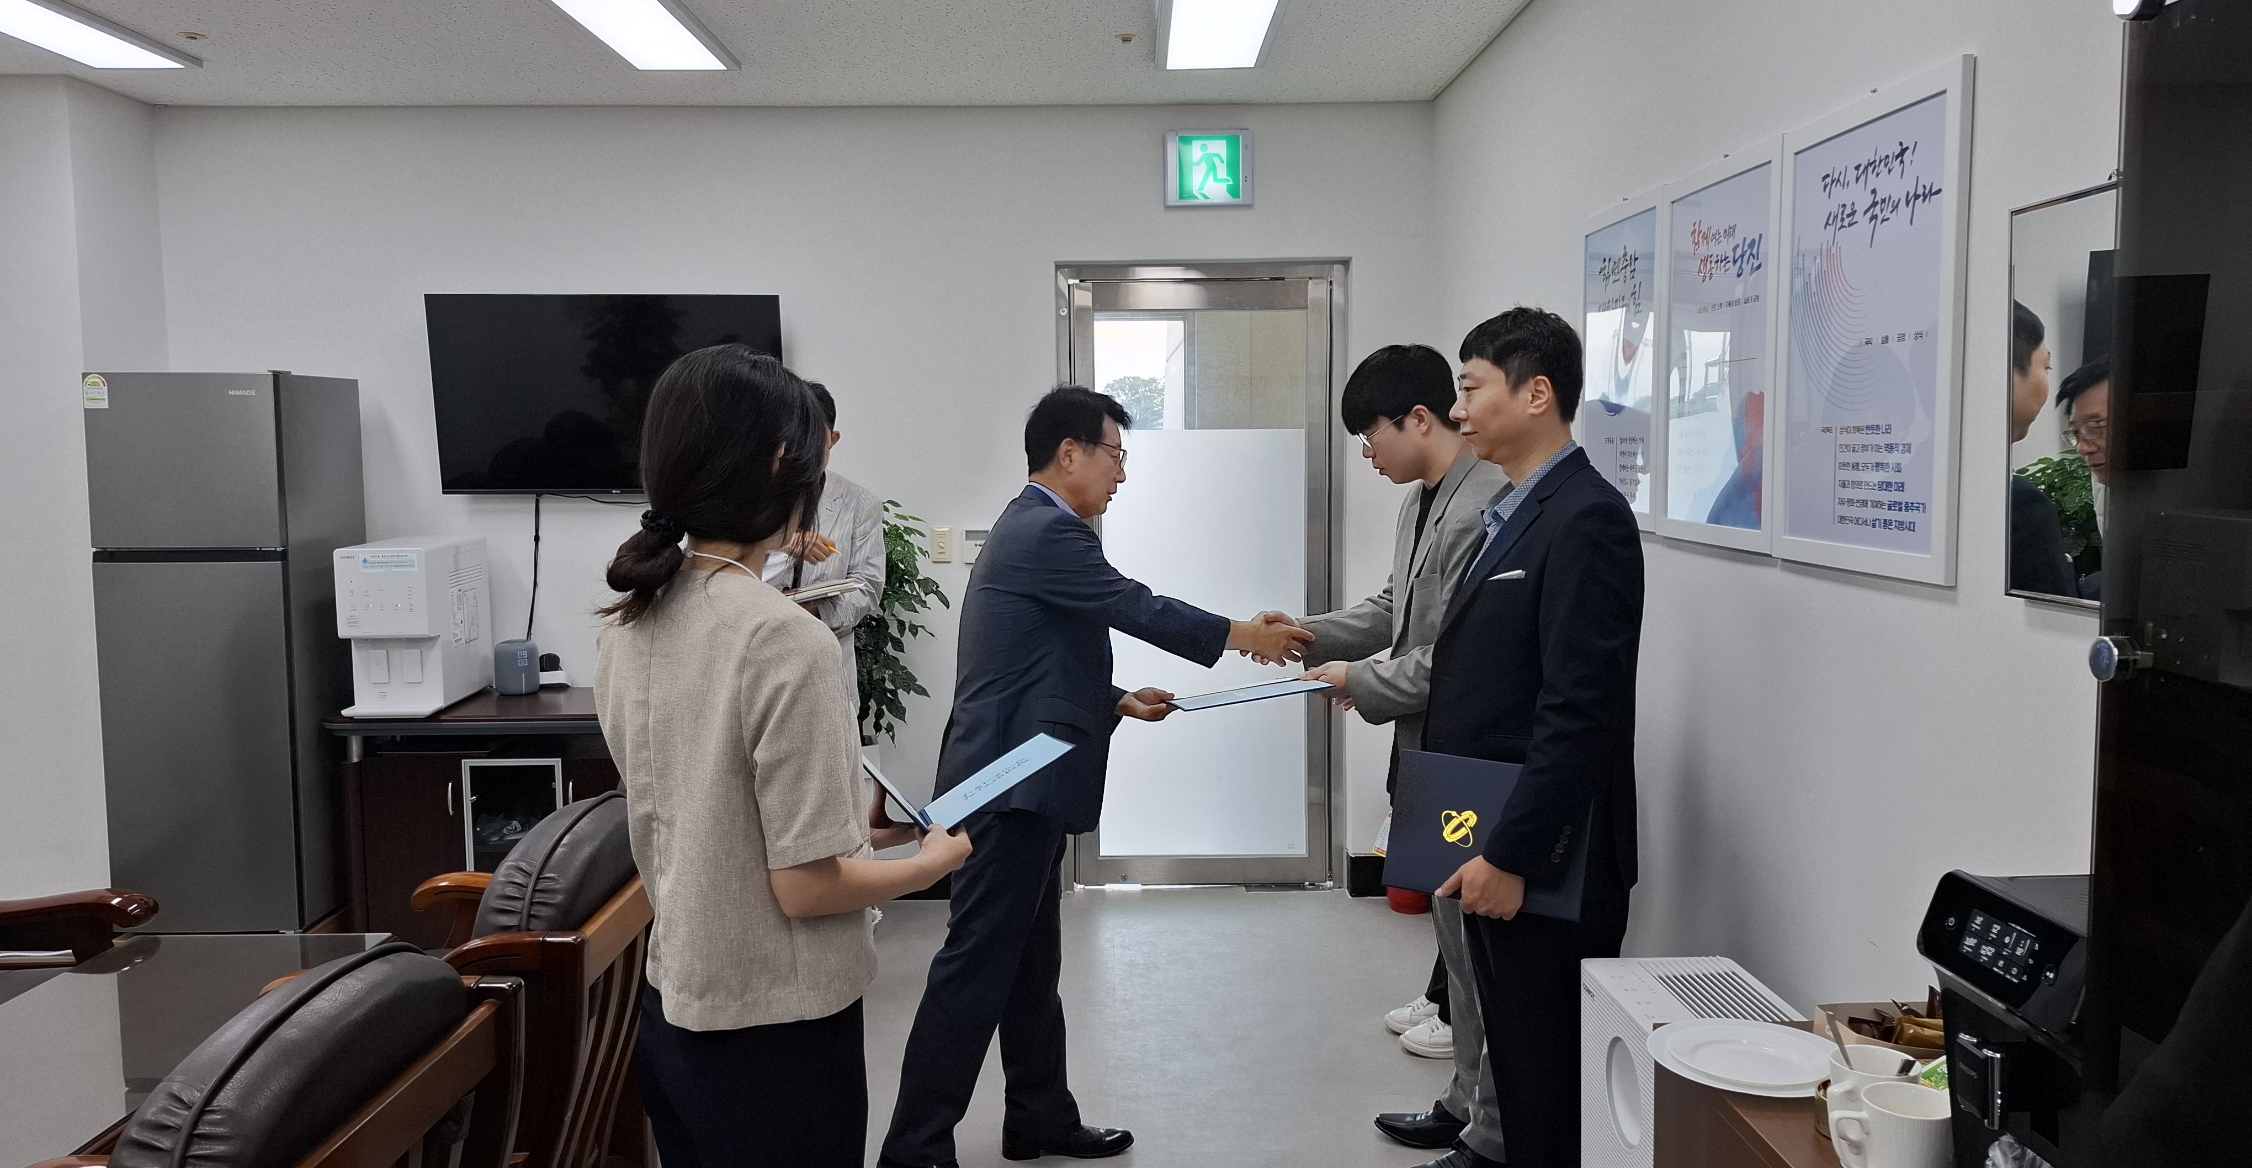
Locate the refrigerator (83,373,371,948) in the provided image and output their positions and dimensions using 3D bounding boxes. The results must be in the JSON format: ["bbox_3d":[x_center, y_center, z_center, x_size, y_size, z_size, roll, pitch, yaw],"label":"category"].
[{"bbox_3d":[-2.727,0.239,4.611,0.560,1.720,0.500,-1,5,-1],"label":"refrigerator"}]

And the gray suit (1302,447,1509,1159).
[{"bbox_3d":[0.599,0.441,3.054,0.480,1.430,0.500,-1,5,-6],"label":"gray suit"}]

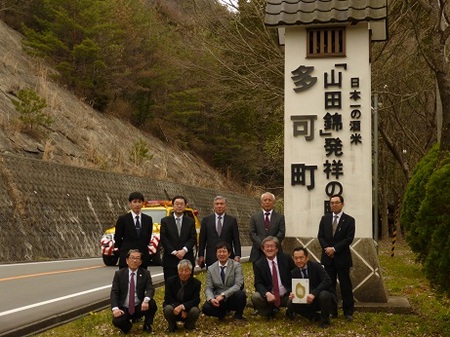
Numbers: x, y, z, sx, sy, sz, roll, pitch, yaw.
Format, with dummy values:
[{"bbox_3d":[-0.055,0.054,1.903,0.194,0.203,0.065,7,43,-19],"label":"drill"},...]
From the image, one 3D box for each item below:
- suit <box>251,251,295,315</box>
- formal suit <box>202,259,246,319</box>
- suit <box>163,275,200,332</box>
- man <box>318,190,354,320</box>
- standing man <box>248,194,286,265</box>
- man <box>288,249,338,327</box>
[{"bbox_3d":[0.615,1.480,10.100,0.550,0.790,0.660,0,-3,-3],"label":"suit"},{"bbox_3d":[-0.006,1.474,9.700,0.530,0.750,0.660,0,-3,7],"label":"formal suit"},{"bbox_3d":[-0.541,1.645,9.700,0.490,0.680,0.640,0,-3,-6],"label":"suit"},{"bbox_3d":[1.495,1.193,10.450,0.490,1.690,0.340,0,-3,10],"label":"man"},{"bbox_3d":[0.591,1.183,10.850,0.510,1.700,0.310,0,-3,4],"label":"standing man"},{"bbox_3d":[1.100,1.460,9.800,0.610,0.980,0.760,-1,-3,15],"label":"man"}]

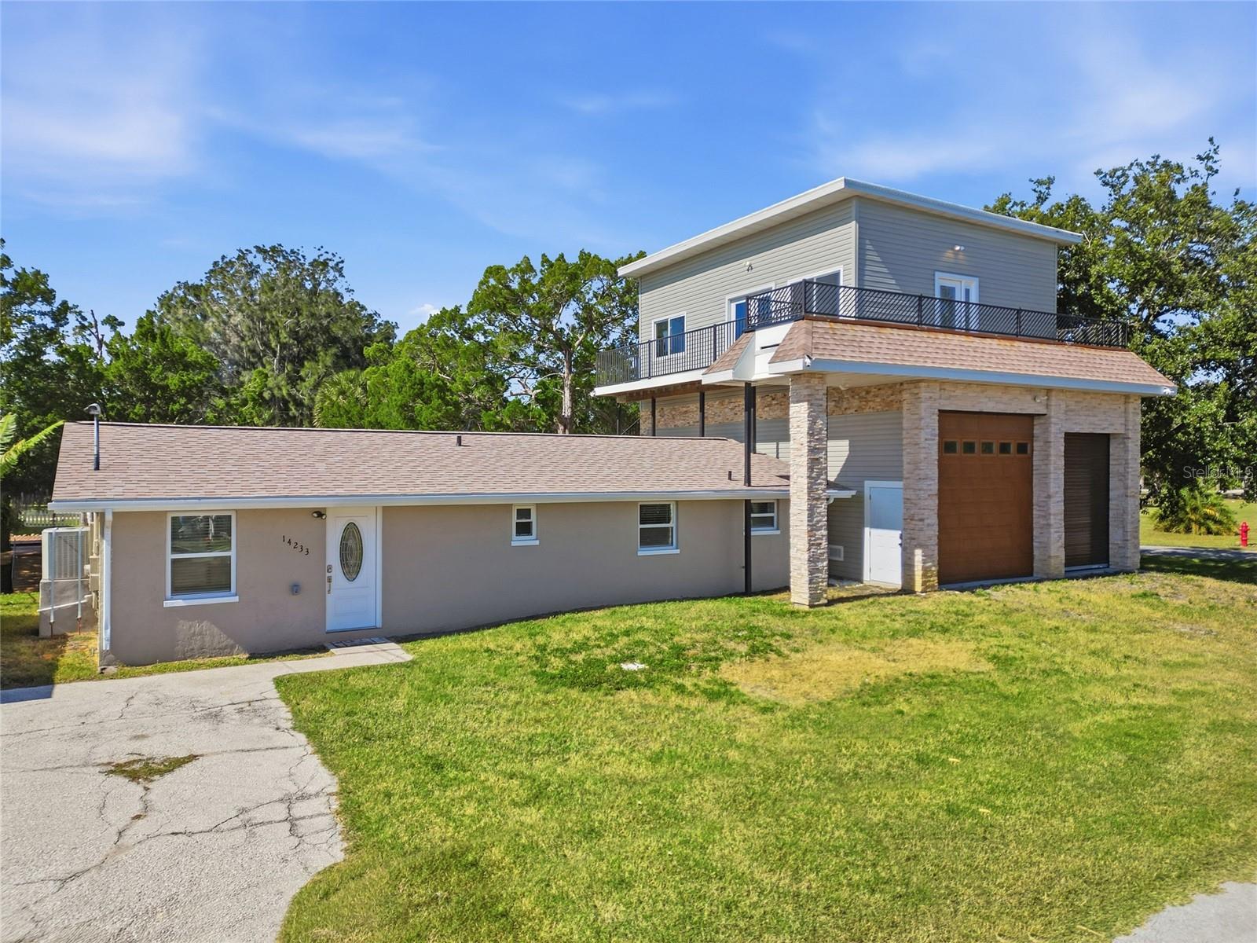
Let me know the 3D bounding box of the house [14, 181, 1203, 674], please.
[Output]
[{"bbox_3d":[0.175,-1.735,20.608,22.600,9.030,12.300,0,0,-29],"label":"house"}]

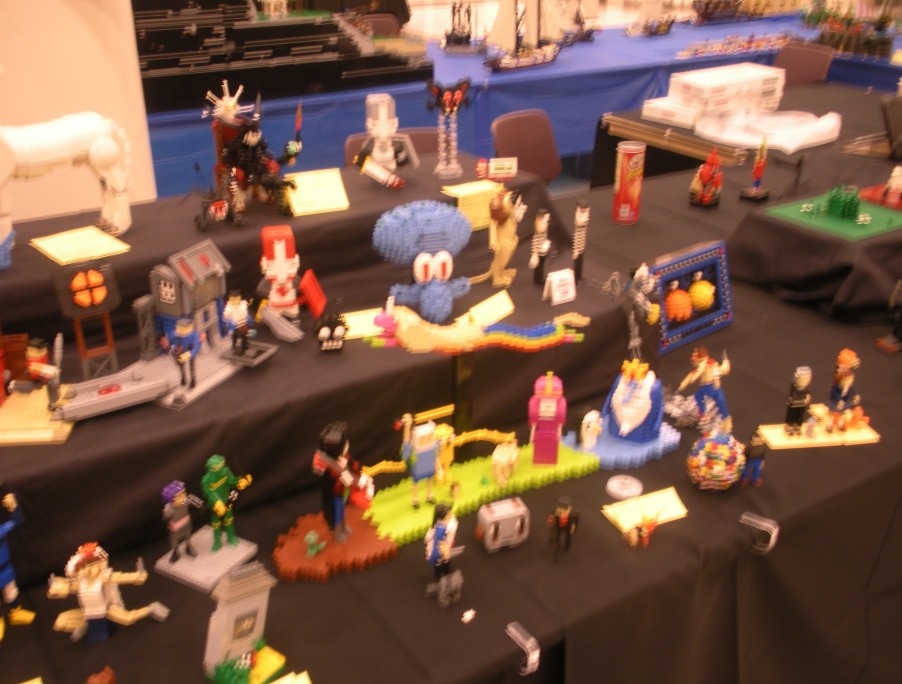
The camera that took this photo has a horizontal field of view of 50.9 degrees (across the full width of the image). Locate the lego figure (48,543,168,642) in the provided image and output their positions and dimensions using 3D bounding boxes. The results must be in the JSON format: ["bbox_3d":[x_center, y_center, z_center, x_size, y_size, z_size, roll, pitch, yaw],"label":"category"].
[{"bbox_3d":[-0.432,0.314,1.195,0.144,0.135,0.086,-6,26,-13],"label":"lego figure"}]

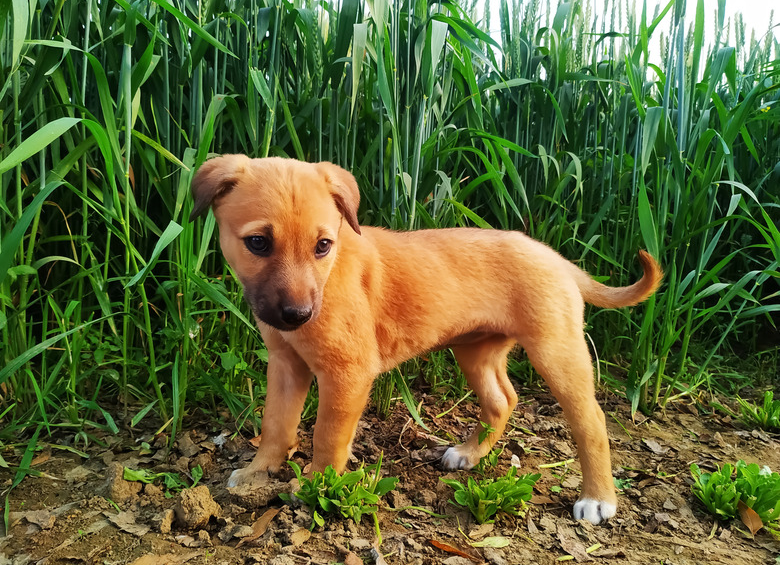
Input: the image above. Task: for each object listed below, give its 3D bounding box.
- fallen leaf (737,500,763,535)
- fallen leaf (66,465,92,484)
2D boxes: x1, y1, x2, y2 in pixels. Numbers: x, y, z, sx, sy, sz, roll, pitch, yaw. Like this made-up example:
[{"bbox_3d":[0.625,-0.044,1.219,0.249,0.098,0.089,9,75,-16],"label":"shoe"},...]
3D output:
[{"bbox_3d":[0.327,0.214,0.492,0.013,0.030,0.006,-13,-32,-9],"label":"fallen leaf"},{"bbox_3d":[-0.337,0.205,0.578,0.030,0.006,0.028,4,7,23],"label":"fallen leaf"}]

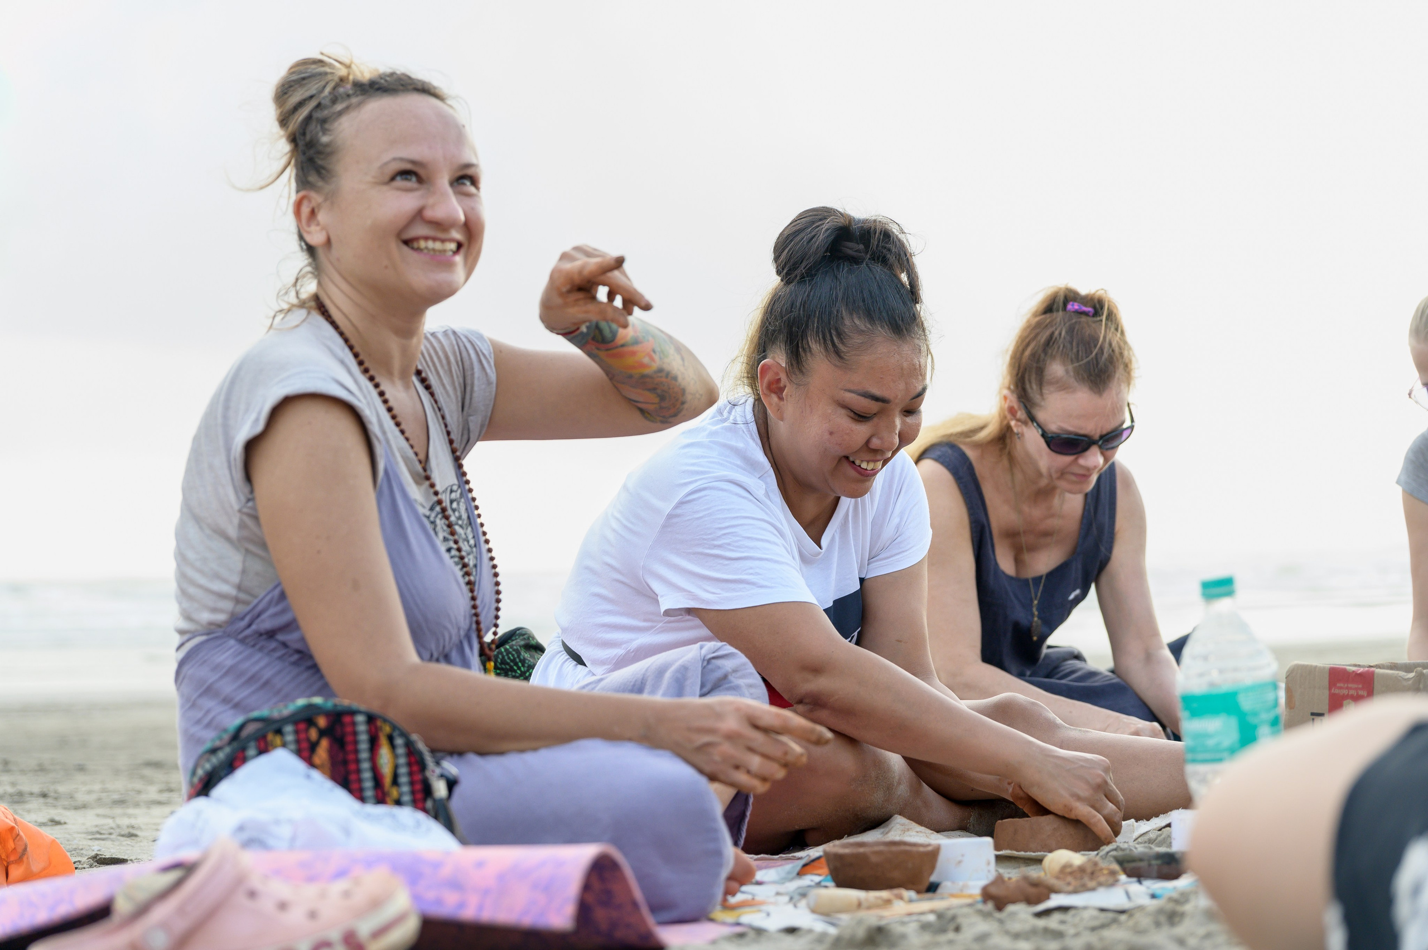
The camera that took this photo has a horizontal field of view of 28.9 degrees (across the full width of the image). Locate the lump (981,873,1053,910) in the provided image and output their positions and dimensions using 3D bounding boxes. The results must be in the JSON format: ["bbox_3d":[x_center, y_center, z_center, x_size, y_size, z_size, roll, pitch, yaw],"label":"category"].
[{"bbox_3d":[0.265,0.365,2.430,0.061,0.031,0.045,-1,-2,-17],"label":"lump"}]

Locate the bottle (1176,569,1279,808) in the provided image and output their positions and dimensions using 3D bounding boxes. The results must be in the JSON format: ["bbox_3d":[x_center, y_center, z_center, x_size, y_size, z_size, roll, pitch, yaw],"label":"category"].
[{"bbox_3d":[0.447,0.222,2.356,0.081,0.270,0.081,-8,-2,11],"label":"bottle"}]

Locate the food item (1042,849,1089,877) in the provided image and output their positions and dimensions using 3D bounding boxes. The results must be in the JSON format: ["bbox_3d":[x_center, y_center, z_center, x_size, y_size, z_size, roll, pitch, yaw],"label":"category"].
[{"bbox_3d":[0.331,0.367,2.620,0.043,0.027,0.036,-1,-2,-11],"label":"food item"}]

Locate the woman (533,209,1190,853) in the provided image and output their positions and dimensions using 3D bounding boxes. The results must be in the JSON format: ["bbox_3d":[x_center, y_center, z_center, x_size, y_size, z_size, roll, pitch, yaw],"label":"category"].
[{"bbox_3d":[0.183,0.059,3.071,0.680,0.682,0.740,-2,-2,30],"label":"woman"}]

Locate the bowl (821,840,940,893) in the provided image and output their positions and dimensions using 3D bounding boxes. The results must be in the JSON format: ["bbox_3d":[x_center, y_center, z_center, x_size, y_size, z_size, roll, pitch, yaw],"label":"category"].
[{"bbox_3d":[0.156,0.366,2.600,0.110,0.044,0.105,-1,-2,0],"label":"bowl"}]

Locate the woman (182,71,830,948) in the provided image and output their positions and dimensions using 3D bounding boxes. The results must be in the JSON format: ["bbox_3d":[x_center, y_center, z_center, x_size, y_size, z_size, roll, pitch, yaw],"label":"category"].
[{"bbox_3d":[-0.158,-0.005,2.663,0.660,0.797,0.600,-2,-2,22],"label":"woman"}]

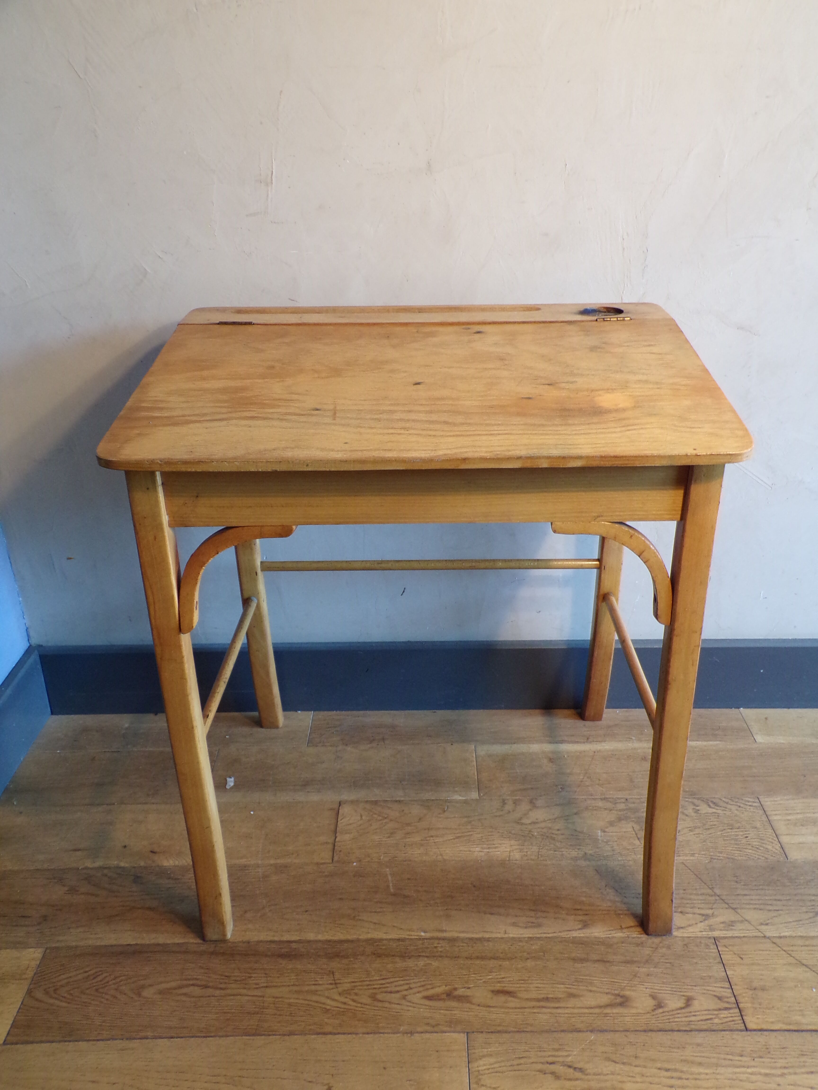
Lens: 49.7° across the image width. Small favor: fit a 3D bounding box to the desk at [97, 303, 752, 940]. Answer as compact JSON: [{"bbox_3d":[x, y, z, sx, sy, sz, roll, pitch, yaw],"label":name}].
[{"bbox_3d":[0.023,0.081,1.166,0.630,0.690,0.473,-1,26,1],"label":"desk"}]

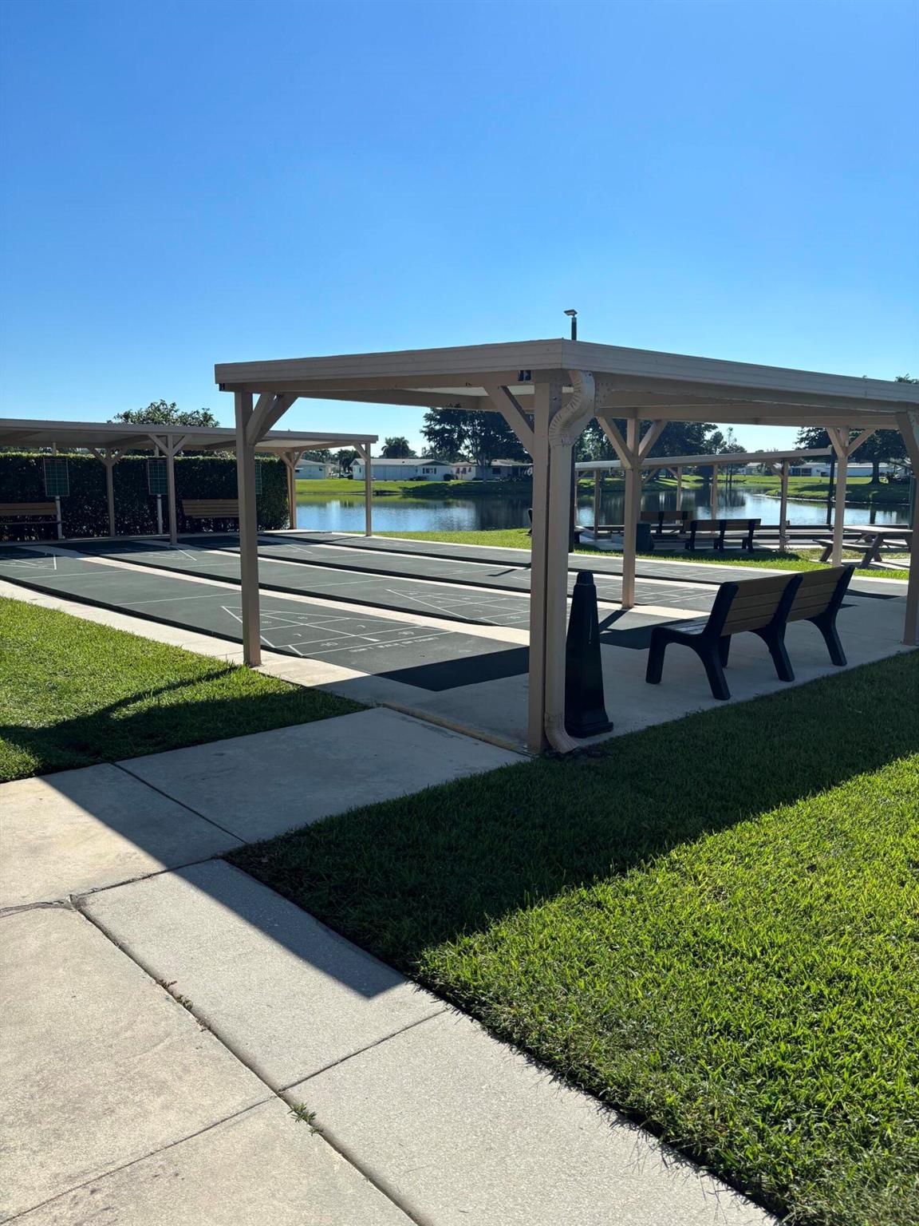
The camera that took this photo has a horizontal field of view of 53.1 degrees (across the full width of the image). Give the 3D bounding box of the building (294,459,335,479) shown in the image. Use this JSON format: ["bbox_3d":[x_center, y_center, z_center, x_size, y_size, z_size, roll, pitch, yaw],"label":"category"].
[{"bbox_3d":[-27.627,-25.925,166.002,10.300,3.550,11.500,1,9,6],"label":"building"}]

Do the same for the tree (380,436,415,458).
[{"bbox_3d":[-11.742,-30.104,177.490,7.000,8.400,6.800,0,9,0],"label":"tree"}]

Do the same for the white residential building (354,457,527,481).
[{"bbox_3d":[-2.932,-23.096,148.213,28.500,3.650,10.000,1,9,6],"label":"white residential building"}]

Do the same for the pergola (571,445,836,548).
[{"bbox_3d":[5.935,-3.217,25.323,4.410,2.360,9.650,0,9,-1],"label":"pergola"}]

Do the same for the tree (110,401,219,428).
[{"bbox_3d":[-14.242,-7.735,44.346,5.600,5.050,5.300,0,9,0],"label":"tree"}]

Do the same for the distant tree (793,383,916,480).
[{"bbox_3d":[54.051,-23.716,119.756,19.500,13.770,18.500,0,9,0],"label":"distant tree"}]

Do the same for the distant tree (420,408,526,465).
[{"bbox_3d":[2.988,-23.241,123.903,16.300,11.700,15.000,0,9,0],"label":"distant tree"}]

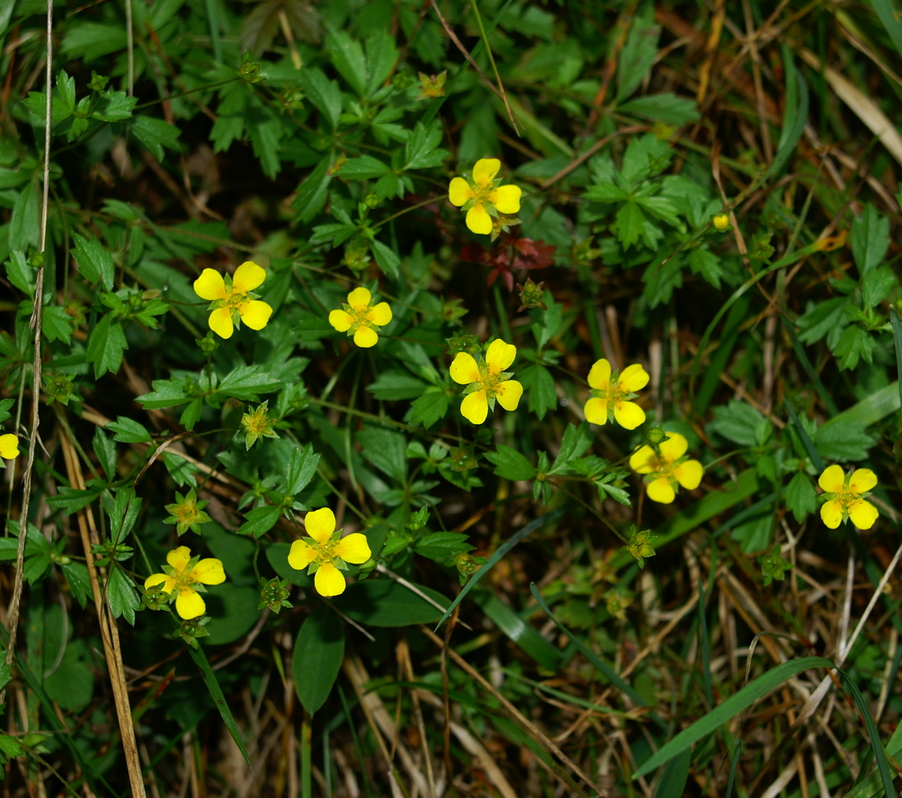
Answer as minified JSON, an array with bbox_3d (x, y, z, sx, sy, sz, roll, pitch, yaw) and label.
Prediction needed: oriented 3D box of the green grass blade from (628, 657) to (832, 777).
[{"bbox_3d":[0.039,0.044,0.555,0.033,0.007,0.005,-30,70,-12],"label":"green grass blade"}]

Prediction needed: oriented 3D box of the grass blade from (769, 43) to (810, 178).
[{"bbox_3d":[0.045,-0.039,0.538,0.004,0.003,0.020,8,64,4],"label":"grass blade"}]

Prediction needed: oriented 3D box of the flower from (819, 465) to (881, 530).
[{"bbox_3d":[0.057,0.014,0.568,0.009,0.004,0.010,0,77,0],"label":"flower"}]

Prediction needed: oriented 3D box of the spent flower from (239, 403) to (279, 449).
[{"bbox_3d":[-0.024,0.003,0.506,0.005,0.004,0.006,2,69,-5],"label":"spent flower"}]

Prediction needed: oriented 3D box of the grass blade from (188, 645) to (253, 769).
[{"bbox_3d":[-0.033,0.044,0.577,0.002,0.003,0.021,-27,72,-10],"label":"grass blade"}]

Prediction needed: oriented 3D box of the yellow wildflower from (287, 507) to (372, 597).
[{"bbox_3d":[-0.015,0.019,0.498,0.010,0.004,0.012,0,76,0],"label":"yellow wildflower"}]

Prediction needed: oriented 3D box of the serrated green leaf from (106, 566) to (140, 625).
[{"bbox_3d":[-0.045,0.027,0.547,0.005,0.003,0.009,-17,68,-7],"label":"serrated green leaf"}]

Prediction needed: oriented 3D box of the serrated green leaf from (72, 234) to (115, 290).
[{"bbox_3d":[-0.052,-0.020,0.587,0.006,0.003,0.010,-27,72,-10],"label":"serrated green leaf"}]

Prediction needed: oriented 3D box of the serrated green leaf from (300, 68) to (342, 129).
[{"bbox_3d":[-0.018,-0.040,0.532,0.004,0.002,0.010,-27,68,-12],"label":"serrated green leaf"}]

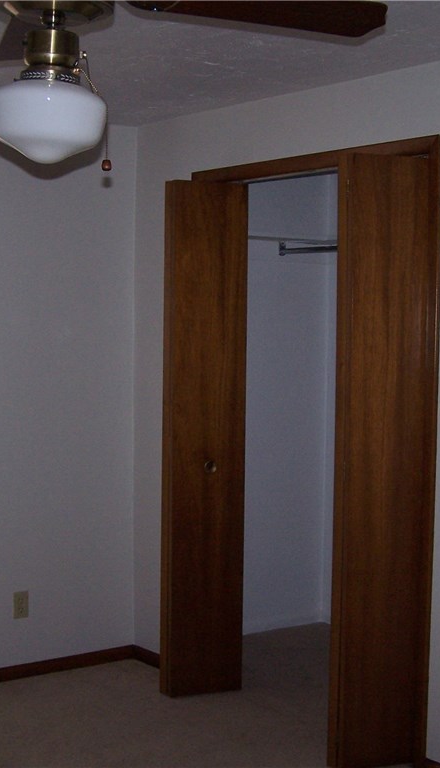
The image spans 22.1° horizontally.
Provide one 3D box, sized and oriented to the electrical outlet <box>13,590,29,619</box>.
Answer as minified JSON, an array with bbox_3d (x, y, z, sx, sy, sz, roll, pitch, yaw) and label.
[{"bbox_3d":[-0.845,0.939,4.774,0.070,0.115,0.008,-1,3,-38],"label":"electrical outlet"}]

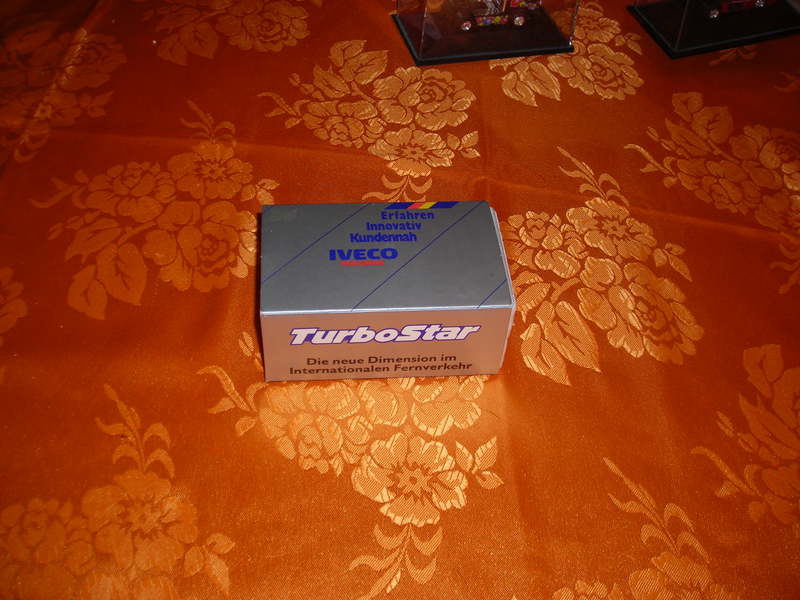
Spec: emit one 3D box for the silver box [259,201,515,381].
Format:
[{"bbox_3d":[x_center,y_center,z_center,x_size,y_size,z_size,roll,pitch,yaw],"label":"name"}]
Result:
[{"bbox_3d":[-0.007,-0.005,0.344,0.091,0.038,0.059,-2,46,-6],"label":"silver box"}]

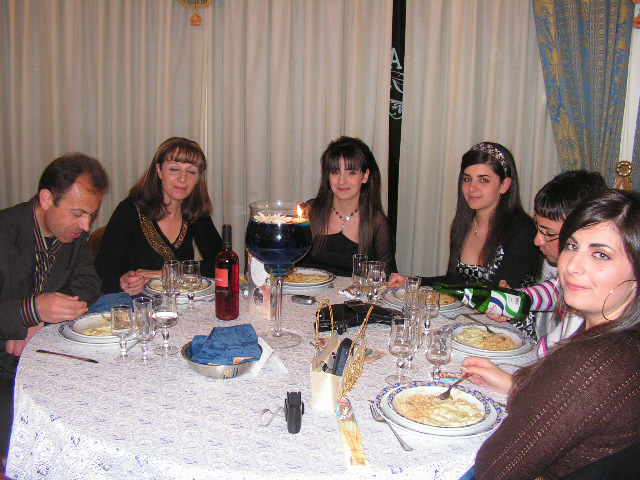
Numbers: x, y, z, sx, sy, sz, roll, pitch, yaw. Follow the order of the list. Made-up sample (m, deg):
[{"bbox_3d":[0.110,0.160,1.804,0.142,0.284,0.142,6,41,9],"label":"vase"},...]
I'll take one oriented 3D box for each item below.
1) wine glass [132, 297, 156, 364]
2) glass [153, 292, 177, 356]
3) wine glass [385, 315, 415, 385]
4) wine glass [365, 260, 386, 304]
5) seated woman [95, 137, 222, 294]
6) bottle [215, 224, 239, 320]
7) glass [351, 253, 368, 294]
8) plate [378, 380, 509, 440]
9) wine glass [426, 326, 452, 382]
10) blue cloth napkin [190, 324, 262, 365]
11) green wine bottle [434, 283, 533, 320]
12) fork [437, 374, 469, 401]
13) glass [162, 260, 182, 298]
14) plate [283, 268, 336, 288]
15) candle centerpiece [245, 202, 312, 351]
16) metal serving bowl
[{"bbox_3d":[-0.454,0.233,1.719,0.057,0.166,0.057,1,12,0],"label":"wine glass"},{"bbox_3d":[-0.412,0.223,1.782,0.066,0.158,0.066,2,10,0],"label":"glass"},{"bbox_3d":[0.200,0.267,1.627,0.070,0.165,0.070,1,12,0],"label":"wine glass"},{"bbox_3d":[0.192,0.142,2.253,0.065,0.138,0.065,1,12,0],"label":"wine glass"},{"bbox_3d":[-0.568,0.258,2.587,0.540,1.290,0.750,-4,11,-29],"label":"seated woman"},{"bbox_3d":[-0.290,0.100,2.095,0.075,0.298,0.075,2,10,0],"label":"bottle"},{"bbox_3d":[0.147,0.130,2.259,0.058,0.157,0.058,1,12,0],"label":"glass"},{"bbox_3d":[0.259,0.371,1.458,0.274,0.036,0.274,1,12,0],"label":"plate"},{"bbox_3d":[0.290,0.282,1.588,0.064,0.150,0.064,2,10,0],"label":"wine glass"},{"bbox_3d":[-0.237,0.261,1.666,0.172,0.073,0.150,-2,13,-12],"label":"blue cloth napkin"},{"bbox_3d":[0.478,0.171,1.990,0.300,0.086,0.086,13,0,21],"label":"green wine bottle"},{"bbox_3d":[0.305,0.299,1.440,0.185,0.022,0.025,-39,23,-13],"label":"fork"},{"bbox_3d":[-0.485,0.141,2.179,0.061,0.147,0.061,1,12,0],"label":"glass"},{"bbox_3d":[-0.070,0.157,2.507,0.242,0.042,0.242,2,10,0],"label":"plate"},{"bbox_3d":[-0.114,0.097,1.879,0.188,0.390,0.188,2,10,0],"label":"candle centerpiece"},{"bbox_3d":[-0.241,0.303,1.639,0.200,0.062,0.200,2,10,0],"label":"metal serving bowl"}]

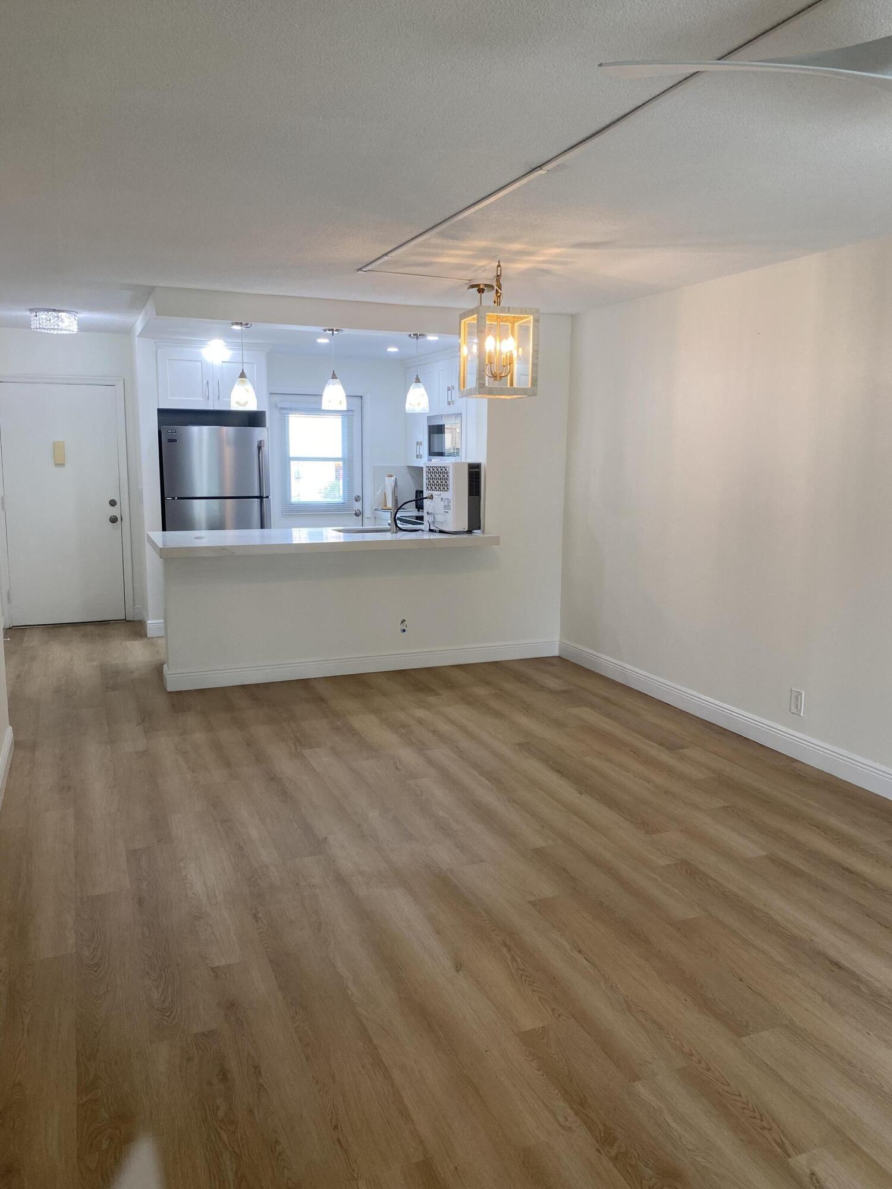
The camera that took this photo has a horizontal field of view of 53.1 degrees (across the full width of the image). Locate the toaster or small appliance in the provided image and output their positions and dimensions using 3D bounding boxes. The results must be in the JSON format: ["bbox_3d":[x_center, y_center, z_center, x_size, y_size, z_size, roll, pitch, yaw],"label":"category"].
[{"bbox_3d":[0.056,-0.731,6.660,0.303,0.507,0.313,-8,13,-42],"label":"toaster or small appliance"}]

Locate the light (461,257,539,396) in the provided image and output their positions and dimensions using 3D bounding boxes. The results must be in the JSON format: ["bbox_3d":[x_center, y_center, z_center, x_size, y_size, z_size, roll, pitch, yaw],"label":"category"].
[{"bbox_3d":[0.266,-1.334,4.514,0.316,0.657,0.316,-2,10,-15],"label":"light"}]

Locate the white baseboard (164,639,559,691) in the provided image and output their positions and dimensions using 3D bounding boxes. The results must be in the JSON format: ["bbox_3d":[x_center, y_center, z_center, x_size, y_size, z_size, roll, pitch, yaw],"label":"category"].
[{"bbox_3d":[-0.458,0.475,6.210,2.842,0.128,0.020,-3,10,-23],"label":"white baseboard"}]

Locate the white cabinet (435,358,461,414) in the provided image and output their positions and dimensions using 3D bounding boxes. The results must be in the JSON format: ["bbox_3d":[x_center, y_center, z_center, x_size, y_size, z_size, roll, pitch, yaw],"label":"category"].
[{"bbox_3d":[0.194,-1.762,7.596,0.327,0.474,0.734,-3,10,-22],"label":"white cabinet"}]

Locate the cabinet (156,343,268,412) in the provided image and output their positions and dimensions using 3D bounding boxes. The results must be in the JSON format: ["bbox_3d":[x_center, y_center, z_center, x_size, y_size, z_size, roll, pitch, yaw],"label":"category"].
[{"bbox_3d":[-1.951,-1.760,7.330,0.872,0.505,0.661,-3,10,-22],"label":"cabinet"}]

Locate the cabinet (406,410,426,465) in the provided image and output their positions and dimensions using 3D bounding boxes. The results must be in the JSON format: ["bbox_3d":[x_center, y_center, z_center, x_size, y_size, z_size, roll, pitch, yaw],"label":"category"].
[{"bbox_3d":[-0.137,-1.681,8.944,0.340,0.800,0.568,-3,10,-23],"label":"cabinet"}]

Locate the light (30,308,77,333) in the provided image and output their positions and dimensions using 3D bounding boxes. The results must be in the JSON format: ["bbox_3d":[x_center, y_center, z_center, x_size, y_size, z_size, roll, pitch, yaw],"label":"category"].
[{"bbox_3d":[-2.779,-1.937,6.337,0.317,0.132,0.317,-3,10,-22],"label":"light"}]

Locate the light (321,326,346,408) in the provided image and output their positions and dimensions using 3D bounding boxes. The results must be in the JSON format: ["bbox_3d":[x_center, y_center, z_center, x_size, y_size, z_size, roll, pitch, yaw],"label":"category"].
[{"bbox_3d":[-0.735,-1.466,5.857,0.162,0.512,0.162,-3,10,-22],"label":"light"}]

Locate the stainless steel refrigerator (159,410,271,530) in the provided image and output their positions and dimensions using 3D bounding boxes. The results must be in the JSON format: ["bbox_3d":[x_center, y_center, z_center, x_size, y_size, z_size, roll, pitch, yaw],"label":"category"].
[{"bbox_3d":[-1.998,-0.564,7.641,0.838,1.685,0.810,-3,10,-23],"label":"stainless steel refrigerator"}]

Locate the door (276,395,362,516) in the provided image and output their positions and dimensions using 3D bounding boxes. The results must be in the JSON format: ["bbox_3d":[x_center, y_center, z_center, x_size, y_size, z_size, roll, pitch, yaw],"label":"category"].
[{"bbox_3d":[-1.288,-0.948,8.921,0.914,2.035,0.045,-3,10,-23],"label":"door"}]

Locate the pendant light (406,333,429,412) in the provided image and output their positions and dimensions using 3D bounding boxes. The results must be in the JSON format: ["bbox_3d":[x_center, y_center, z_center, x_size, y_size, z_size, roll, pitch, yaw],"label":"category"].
[{"bbox_3d":[-0.193,-1.495,6.082,0.162,0.516,0.162,1,10,0],"label":"pendant light"}]

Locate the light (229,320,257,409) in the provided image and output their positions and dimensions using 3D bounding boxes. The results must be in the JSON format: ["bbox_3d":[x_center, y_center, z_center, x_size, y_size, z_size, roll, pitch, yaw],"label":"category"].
[{"bbox_3d":[-1.303,-1.460,5.735,0.165,0.532,0.165,-3,10,-23],"label":"light"}]

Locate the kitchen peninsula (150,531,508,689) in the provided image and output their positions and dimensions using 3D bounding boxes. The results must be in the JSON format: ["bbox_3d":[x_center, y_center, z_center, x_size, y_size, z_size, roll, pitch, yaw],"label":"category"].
[{"bbox_3d":[-0.840,0.048,6.228,2.253,0.933,0.933,-3,10,-22],"label":"kitchen peninsula"}]

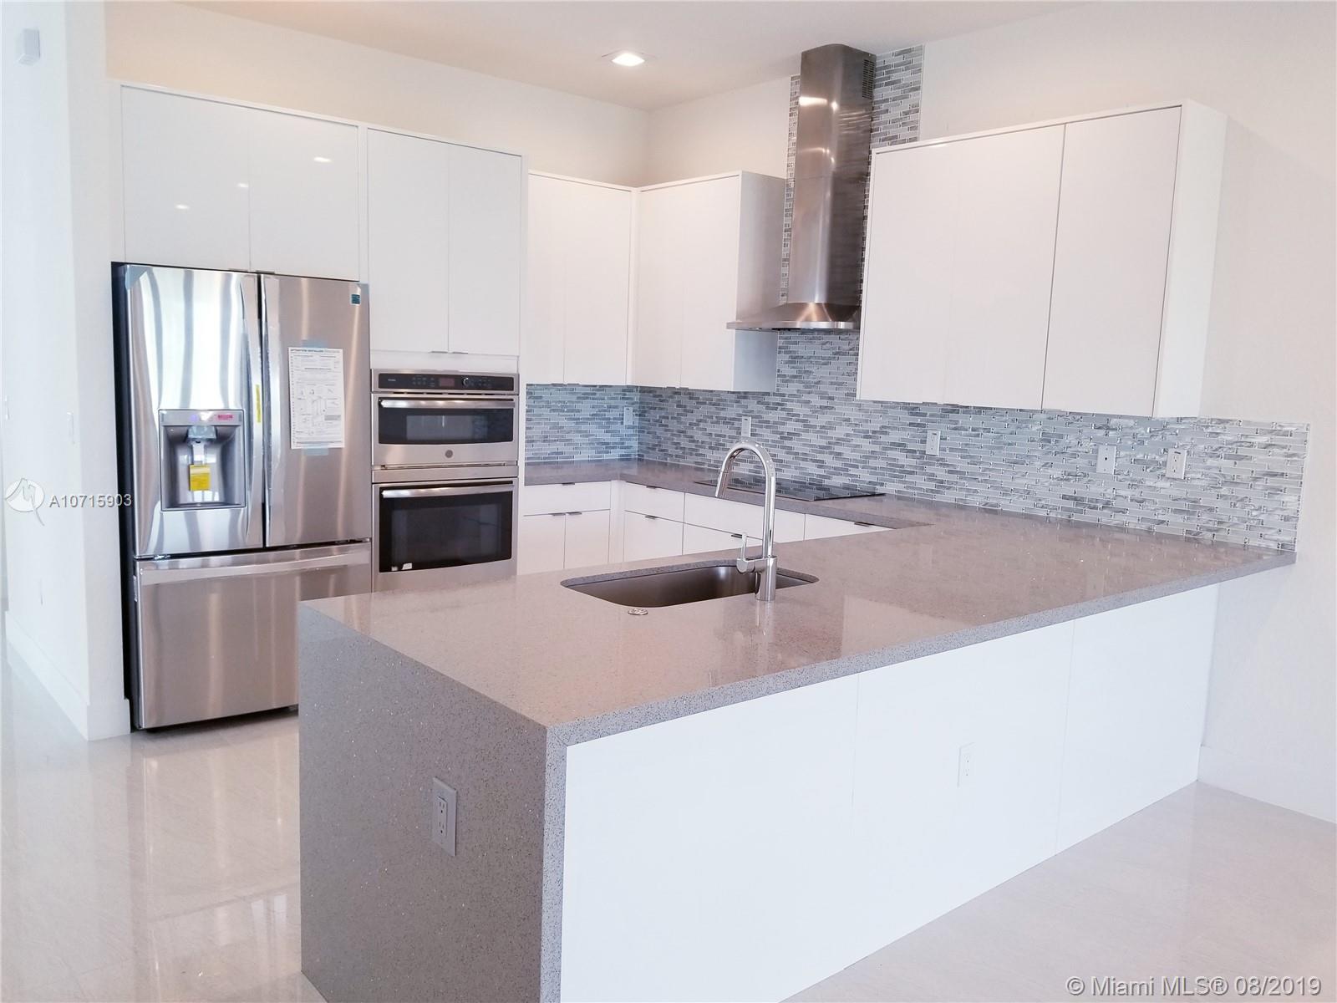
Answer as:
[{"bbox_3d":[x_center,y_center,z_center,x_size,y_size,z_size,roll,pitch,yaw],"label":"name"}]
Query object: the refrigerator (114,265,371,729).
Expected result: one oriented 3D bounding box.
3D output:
[{"bbox_3d":[-1.872,-0.047,4.308,0.909,1.767,0.830,-4,10,-40],"label":"refrigerator"}]

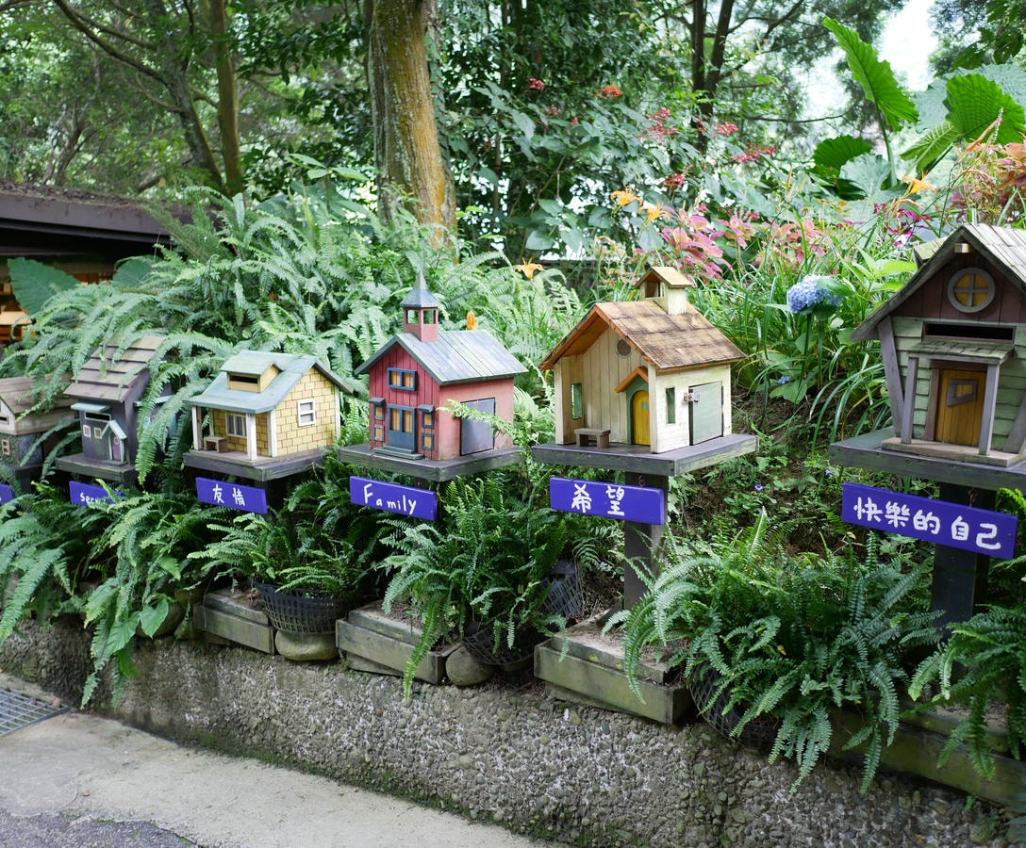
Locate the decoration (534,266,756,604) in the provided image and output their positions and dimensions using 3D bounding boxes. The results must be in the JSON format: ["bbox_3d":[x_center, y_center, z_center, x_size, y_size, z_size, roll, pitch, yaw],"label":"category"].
[{"bbox_3d":[0.392,0.050,2.932,0.475,1.025,0.500,7,11,36],"label":"decoration"}]

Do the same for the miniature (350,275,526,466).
[{"bbox_3d":[-0.247,-0.209,3.378,0.400,0.615,0.480,7,11,37],"label":"miniature"}]

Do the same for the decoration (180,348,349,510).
[{"bbox_3d":[-0.949,0.024,3.885,0.475,0.600,0.500,6,11,35],"label":"decoration"}]

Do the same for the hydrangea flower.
[{"bbox_3d":[0.968,-0.413,3.150,0.165,0.135,0.165,0,9,0],"label":"hydrangea flower"}]

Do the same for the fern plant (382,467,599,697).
[{"bbox_3d":[-0.070,0.461,2.950,0.600,0.560,0.520,6,11,35],"label":"fern plant"}]

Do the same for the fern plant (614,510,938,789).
[{"bbox_3d":[0.656,0.543,2.450,0.700,0.550,0.550,6,11,35],"label":"fern plant"}]

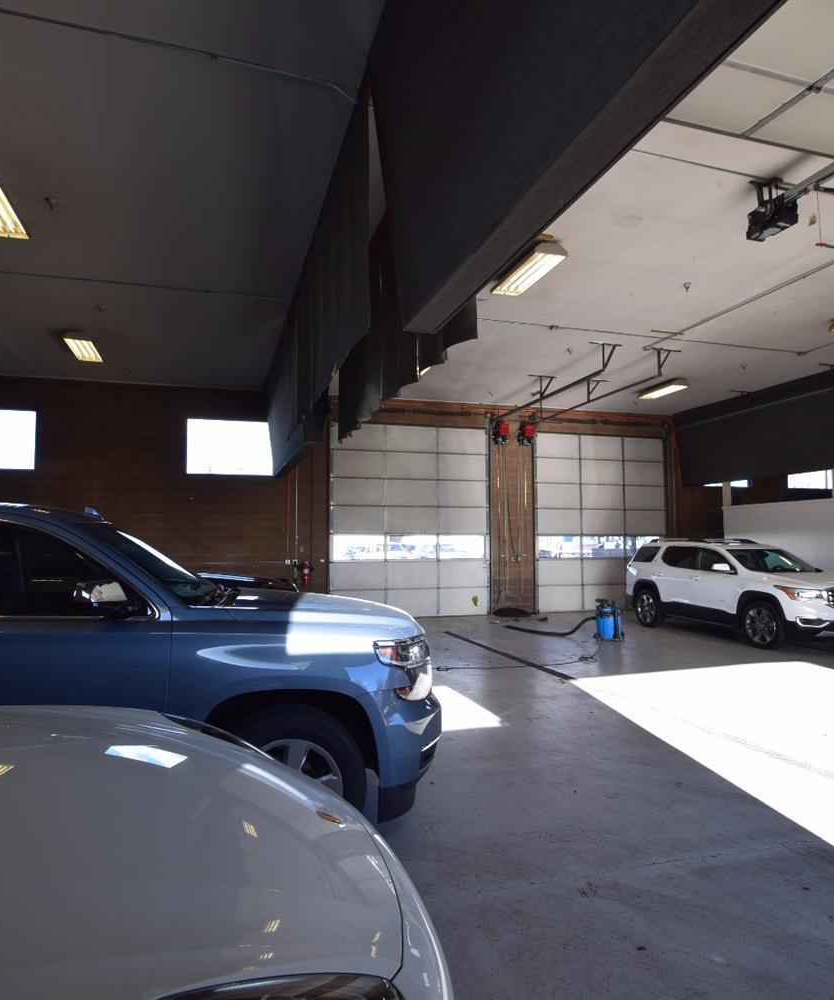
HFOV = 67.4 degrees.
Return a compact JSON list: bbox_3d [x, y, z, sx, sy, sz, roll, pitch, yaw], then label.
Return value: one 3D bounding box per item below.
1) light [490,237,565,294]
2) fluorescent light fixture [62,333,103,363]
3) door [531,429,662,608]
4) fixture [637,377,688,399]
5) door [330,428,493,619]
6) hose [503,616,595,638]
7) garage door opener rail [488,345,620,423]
[{"bbox_3d":[1.310,-2.738,7.462,0.400,0.140,1.180,1,-4,-18],"label":"light"},{"bbox_3d":[-5.409,-2.487,10.186,0.400,0.140,1.180,1,-4,-18],"label":"fluorescent light fixture"},{"bbox_3d":[4.692,0.565,15.781,3.802,4.402,0.080,1,-4,-18],"label":"door"},{"bbox_3d":[5.315,-2.382,13.492,0.400,0.140,1.180,1,-4,-18],"label":"fixture"},{"bbox_3d":[-0.083,0.480,14.226,3.806,4.317,0.080,1,-4,-18],"label":"door"},{"bbox_3d":[2.295,2.278,11.562,0.382,0.400,2.231,2,-5,-38],"label":"hose"},{"bbox_3d":[2.509,-2.210,12.540,0.600,0.520,4.400,1,-4,-18],"label":"garage door opener rail"}]

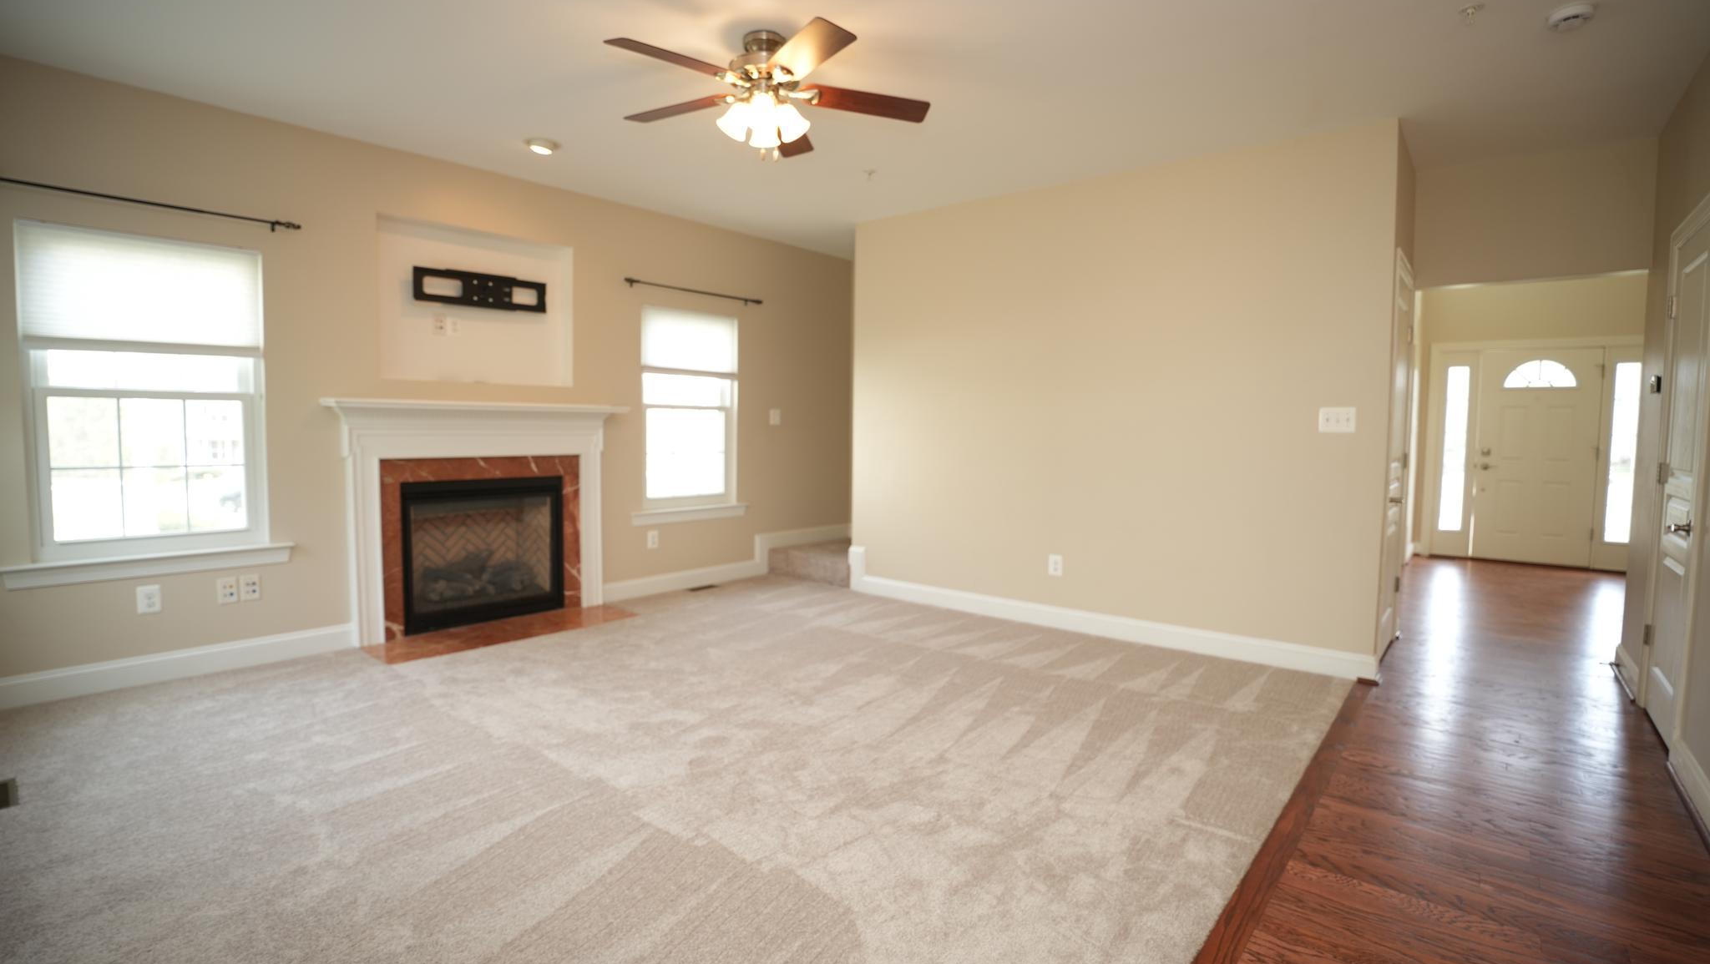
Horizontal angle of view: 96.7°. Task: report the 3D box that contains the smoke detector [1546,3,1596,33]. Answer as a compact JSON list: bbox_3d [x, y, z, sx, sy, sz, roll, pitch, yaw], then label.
[{"bbox_3d":[2.530,-1.638,2.684,0.138,0.045,0.138,4,5,40],"label":"smoke detector"}]

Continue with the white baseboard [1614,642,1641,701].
[{"bbox_3d":[3.840,0.935,3.778,0.030,0.135,0.740,4,5,40],"label":"white baseboard"}]

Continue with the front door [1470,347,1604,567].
[{"bbox_3d":[6.490,-0.244,7.241,0.900,2.030,0.060,4,5,40],"label":"front door"}]

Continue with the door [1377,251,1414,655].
[{"bbox_3d":[2.926,-0.090,4.128,0.070,2.128,0.861,3,5,40],"label":"door"}]

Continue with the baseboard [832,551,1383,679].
[{"bbox_3d":[1.292,0.753,4.860,3.407,0.335,0.025,3,5,40],"label":"baseboard"}]

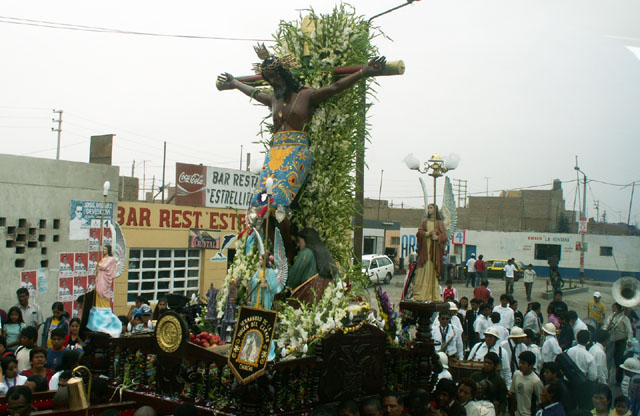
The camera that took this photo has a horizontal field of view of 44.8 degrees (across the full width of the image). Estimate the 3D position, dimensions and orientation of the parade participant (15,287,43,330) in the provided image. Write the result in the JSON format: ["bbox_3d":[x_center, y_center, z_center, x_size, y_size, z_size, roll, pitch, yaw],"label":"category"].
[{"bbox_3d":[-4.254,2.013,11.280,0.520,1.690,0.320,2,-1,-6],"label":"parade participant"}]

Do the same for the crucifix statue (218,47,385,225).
[{"bbox_3d":[-0.250,-0.529,7.013,1.720,1.840,0.500,1,-1,30],"label":"crucifix statue"}]

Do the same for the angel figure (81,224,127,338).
[{"bbox_3d":[-1.938,0.658,6.950,0.360,1.000,0.360,3,-1,-28],"label":"angel figure"}]

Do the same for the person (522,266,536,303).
[{"bbox_3d":[9.401,3.370,34.780,0.500,1.660,0.360,2,-1,9],"label":"person"}]

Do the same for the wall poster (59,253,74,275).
[{"bbox_3d":[-4.375,0.975,13.400,0.020,0.400,0.305,1,-1,34],"label":"wall poster"}]

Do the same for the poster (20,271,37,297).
[{"bbox_3d":[-4.914,1.277,13.100,0.010,0.420,0.300,1,-2,37],"label":"poster"}]

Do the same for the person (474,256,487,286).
[{"bbox_3d":[8.478,3.347,40.980,0.550,1.680,0.340,2,-1,6],"label":"person"}]

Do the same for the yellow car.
[{"bbox_3d":[11.000,3.750,48.200,4.150,1.400,1.650,1,-1,31],"label":"yellow car"}]

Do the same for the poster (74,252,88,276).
[{"bbox_3d":[-4.278,1.014,13.941,0.010,0.420,0.295,1,-2,37],"label":"poster"}]

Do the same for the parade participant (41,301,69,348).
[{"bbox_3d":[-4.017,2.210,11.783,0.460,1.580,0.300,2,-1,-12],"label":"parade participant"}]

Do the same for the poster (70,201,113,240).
[{"bbox_3d":[-4.076,0.223,13.850,0.020,0.690,0.970,1,-1,34],"label":"poster"}]

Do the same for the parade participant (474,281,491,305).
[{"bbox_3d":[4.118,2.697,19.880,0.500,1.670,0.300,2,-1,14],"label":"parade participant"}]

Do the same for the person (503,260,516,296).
[{"bbox_3d":[9.044,3.331,36.980,0.550,1.680,0.380,2,-1,6],"label":"person"}]

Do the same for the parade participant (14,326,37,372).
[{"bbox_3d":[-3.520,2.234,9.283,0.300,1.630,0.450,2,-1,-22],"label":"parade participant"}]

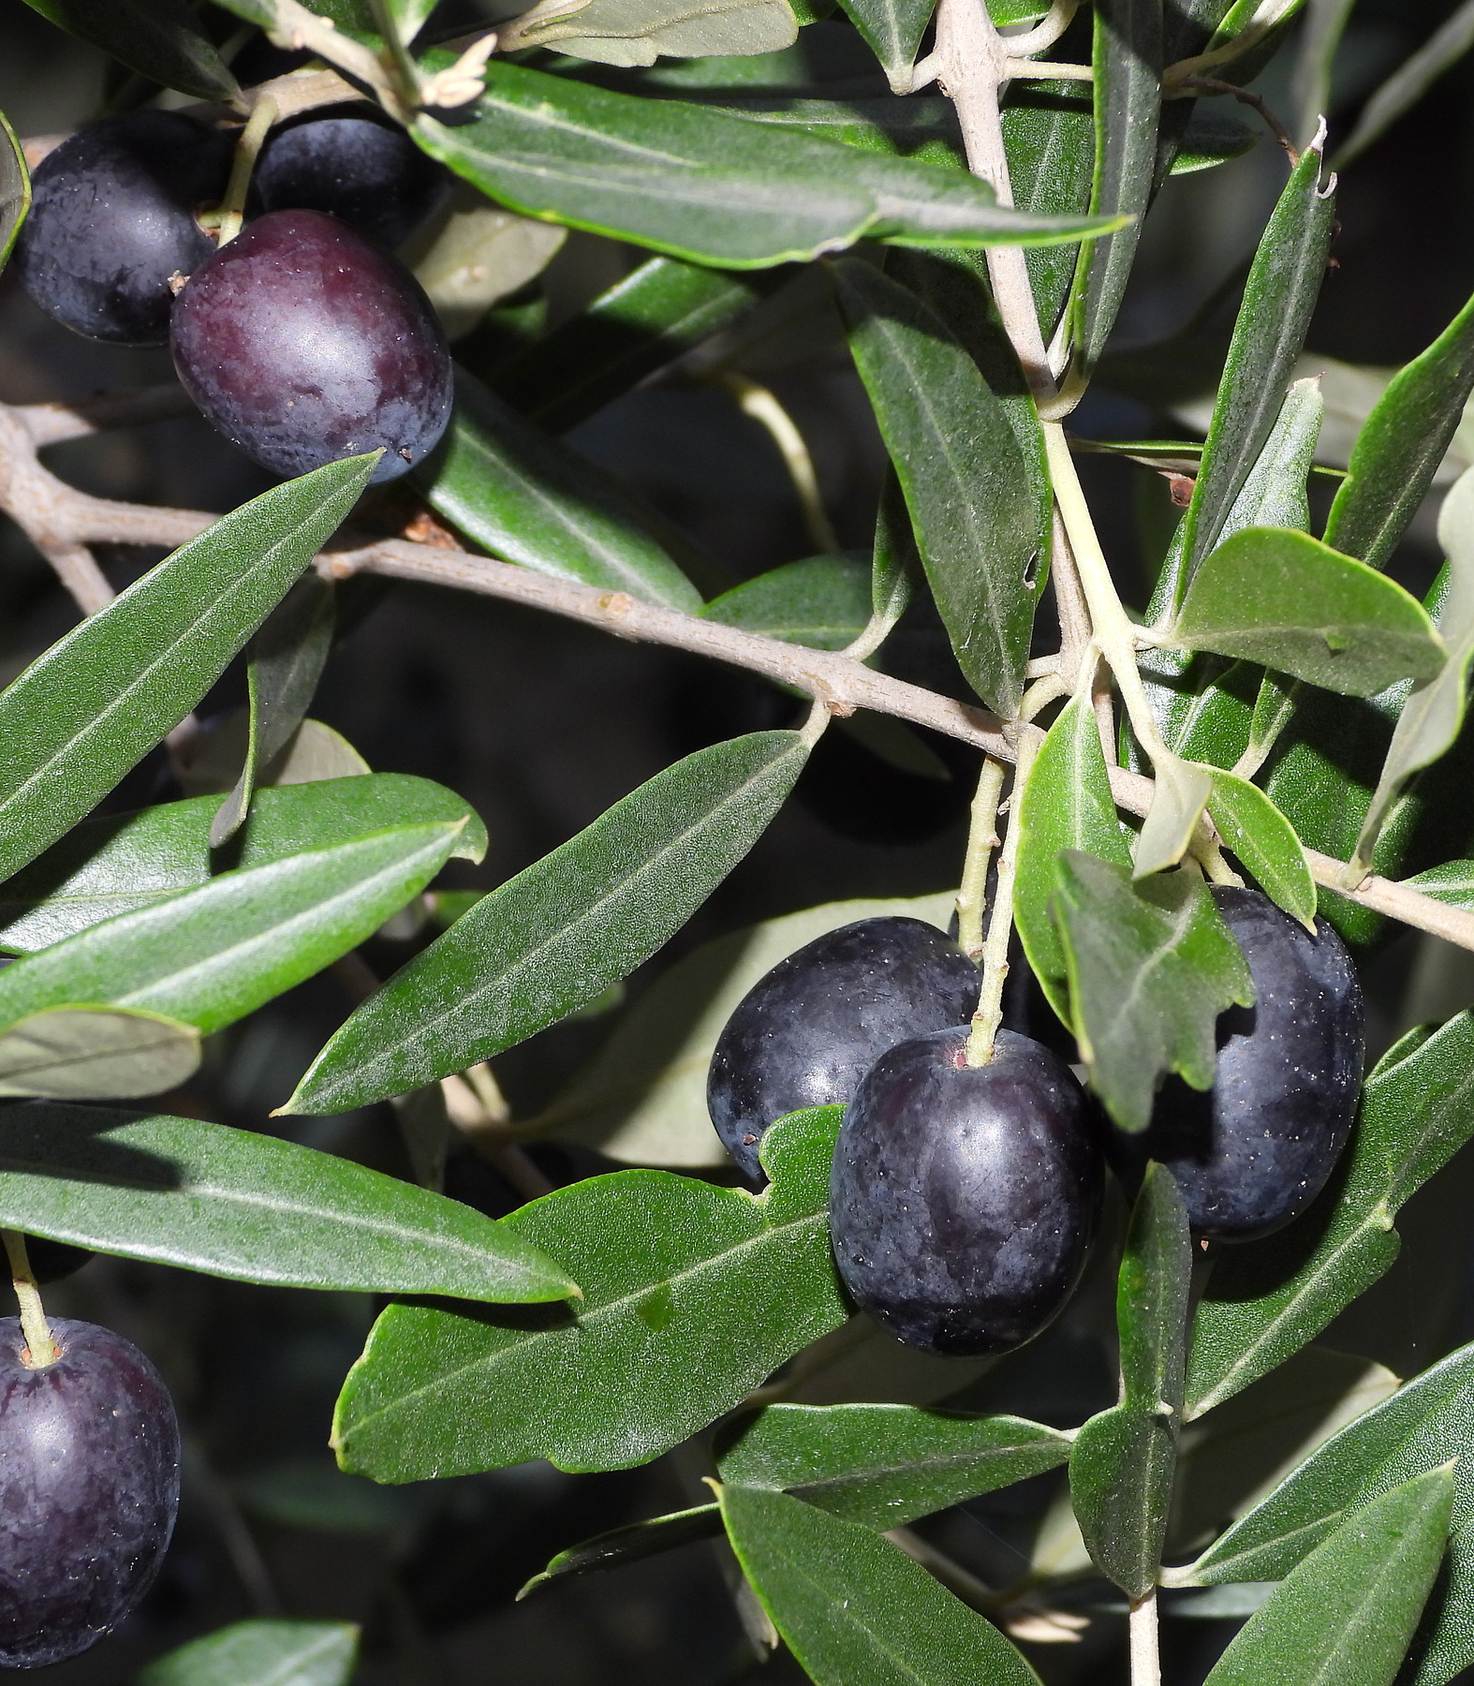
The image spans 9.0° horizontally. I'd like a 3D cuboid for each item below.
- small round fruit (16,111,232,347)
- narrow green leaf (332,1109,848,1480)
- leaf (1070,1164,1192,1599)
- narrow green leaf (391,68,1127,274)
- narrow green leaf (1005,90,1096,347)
[{"bbox_3d":[-0.043,-0.044,0.672,0.016,0.016,0.018,-28,51,0],"label":"small round fruit"},{"bbox_3d":[-0.006,0.032,0.656,0.049,0.019,0.007,-25,-13,-9],"label":"narrow green leaf"},{"bbox_3d":[0.027,0.036,0.637,0.008,0.030,0.004,-1,-12,16],"label":"leaf"},{"bbox_3d":[0.002,-0.046,0.642,0.051,0.007,0.012,9,53,14],"label":"narrow green leaf"},{"bbox_3d":[0.023,-0.045,0.662,0.008,0.023,0.003,5,-12,1],"label":"narrow green leaf"}]

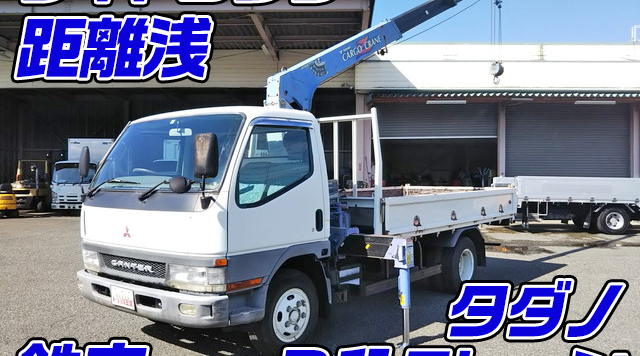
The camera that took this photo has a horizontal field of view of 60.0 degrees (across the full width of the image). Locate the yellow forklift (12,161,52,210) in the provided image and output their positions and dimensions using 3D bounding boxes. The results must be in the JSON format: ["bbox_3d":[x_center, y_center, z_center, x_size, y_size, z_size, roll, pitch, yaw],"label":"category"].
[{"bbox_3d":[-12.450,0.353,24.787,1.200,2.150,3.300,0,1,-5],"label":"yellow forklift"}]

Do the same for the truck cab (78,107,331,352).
[{"bbox_3d":[-1.157,0.473,5.140,2.000,2.180,1.520,0,1,39],"label":"truck cab"}]

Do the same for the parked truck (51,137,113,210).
[{"bbox_3d":[-9.580,-0.105,24.231,1.950,3.080,5.500,0,1,0],"label":"parked truck"}]

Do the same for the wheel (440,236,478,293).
[{"bbox_3d":[1.876,1.157,7.411,0.220,0.750,0.750,0,1,39],"label":"wheel"}]

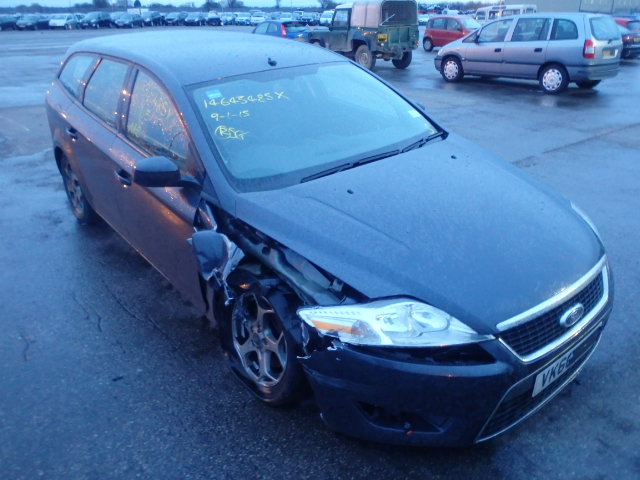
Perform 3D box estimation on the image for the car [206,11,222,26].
[{"bbox_3d":[-12.595,-26.414,62.099,1.760,1.500,4.300,0,24,0],"label":"car"}]

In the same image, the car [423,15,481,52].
[{"bbox_3d":[6.081,-8.847,22.191,1.590,1.540,3.540,-15,28,-30],"label":"car"}]

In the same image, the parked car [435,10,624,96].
[{"bbox_3d":[4.777,-4.568,12.407,1.742,1.650,4.317,-18,29,-35],"label":"parked car"}]

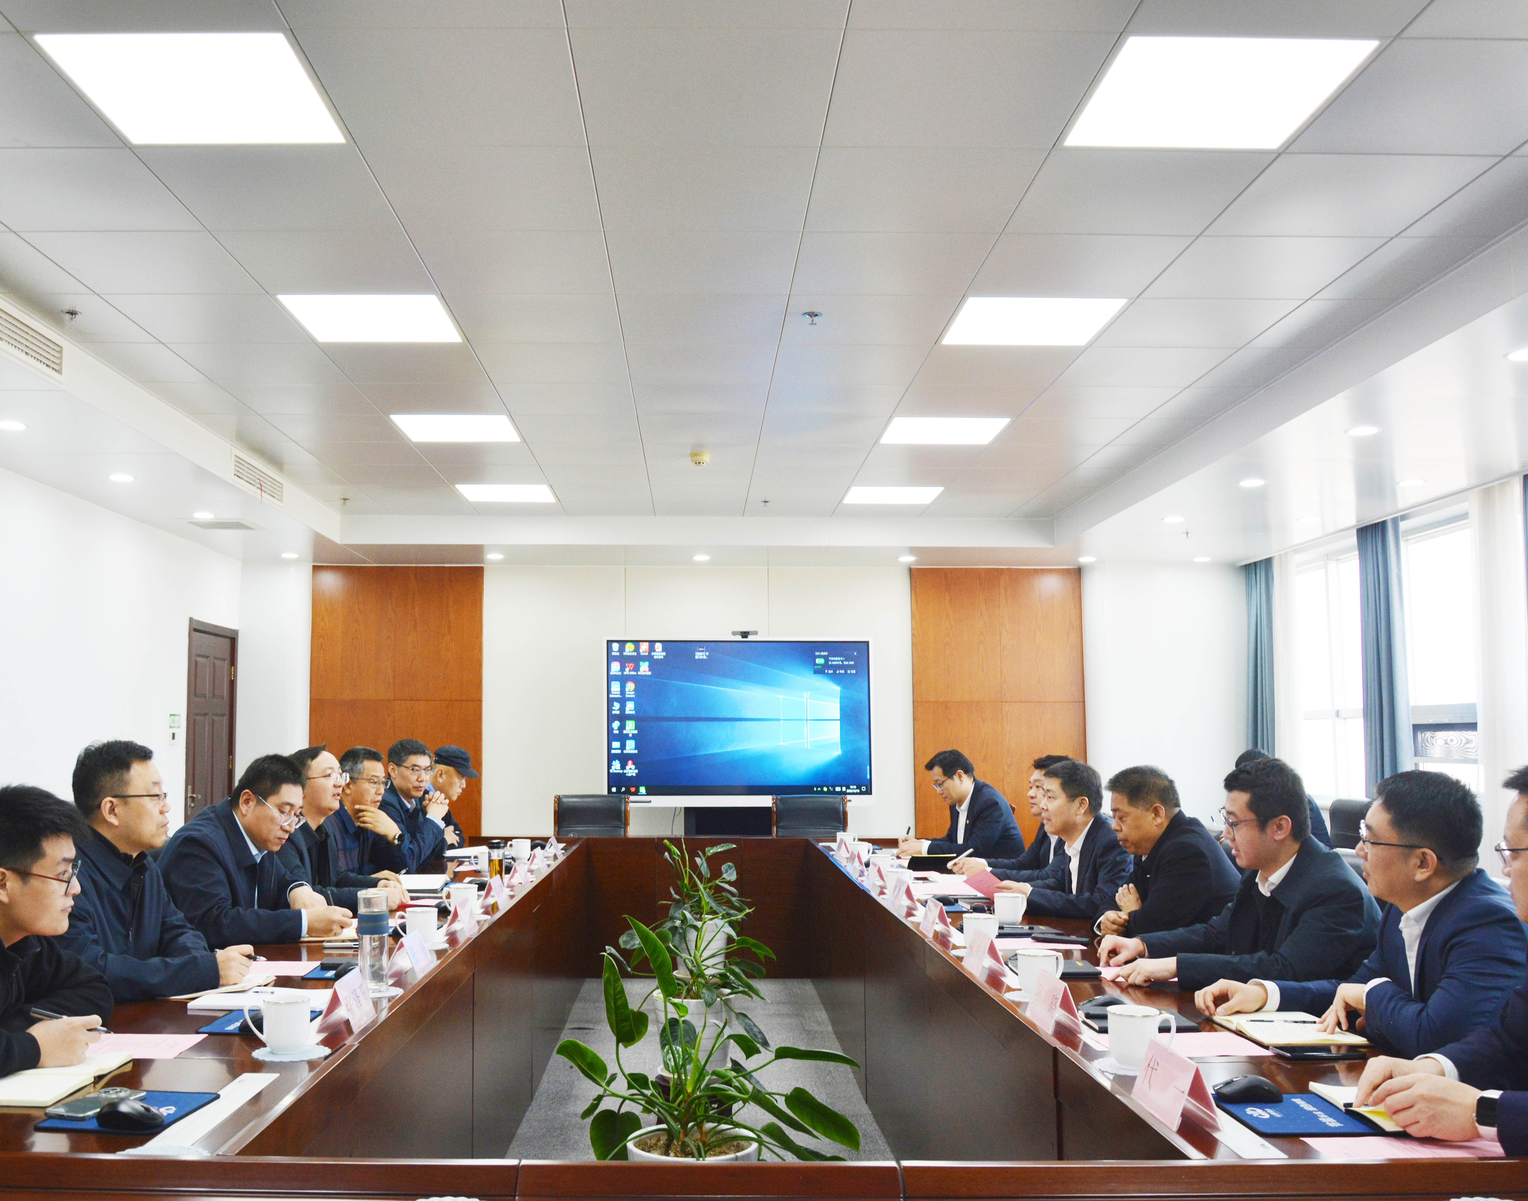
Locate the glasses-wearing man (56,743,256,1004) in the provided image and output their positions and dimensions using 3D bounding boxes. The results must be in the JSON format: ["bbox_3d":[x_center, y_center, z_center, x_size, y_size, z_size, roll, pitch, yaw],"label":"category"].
[{"bbox_3d":[-1.443,0.973,3.080,0.740,1.300,0.560,-1,-6,6],"label":"glasses-wearing man"}]

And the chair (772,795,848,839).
[{"bbox_3d":[0.280,1.646,8.100,0.540,1.000,0.620,0,-6,-2],"label":"chair"}]

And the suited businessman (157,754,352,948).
[{"bbox_3d":[-1.445,1.065,3.780,0.740,1.270,0.560,-1,-6,10],"label":"suited businessman"}]

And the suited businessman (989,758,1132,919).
[{"bbox_3d":[1.051,1.149,4.500,0.740,1.250,0.560,1,-6,-17],"label":"suited businessman"}]

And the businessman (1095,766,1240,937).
[{"bbox_3d":[1.138,1.095,3.920,0.740,1.240,0.560,1,-6,-10],"label":"businessman"}]

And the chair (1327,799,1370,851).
[{"bbox_3d":[2.948,1.548,7.150,0.620,1.000,0.560,0,-6,-2],"label":"chair"}]

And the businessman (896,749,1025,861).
[{"bbox_3d":[0.920,1.320,6.250,0.720,1.270,0.560,1,-6,-17],"label":"businessman"}]

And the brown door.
[{"bbox_3d":[-4.000,1.250,9.700,0.120,2.130,0.960,0,-6,-2],"label":"brown door"}]

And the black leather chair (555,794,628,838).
[{"bbox_3d":[-1.050,1.646,8.100,0.540,1.000,0.620,0,-6,-2],"label":"black leather chair"}]

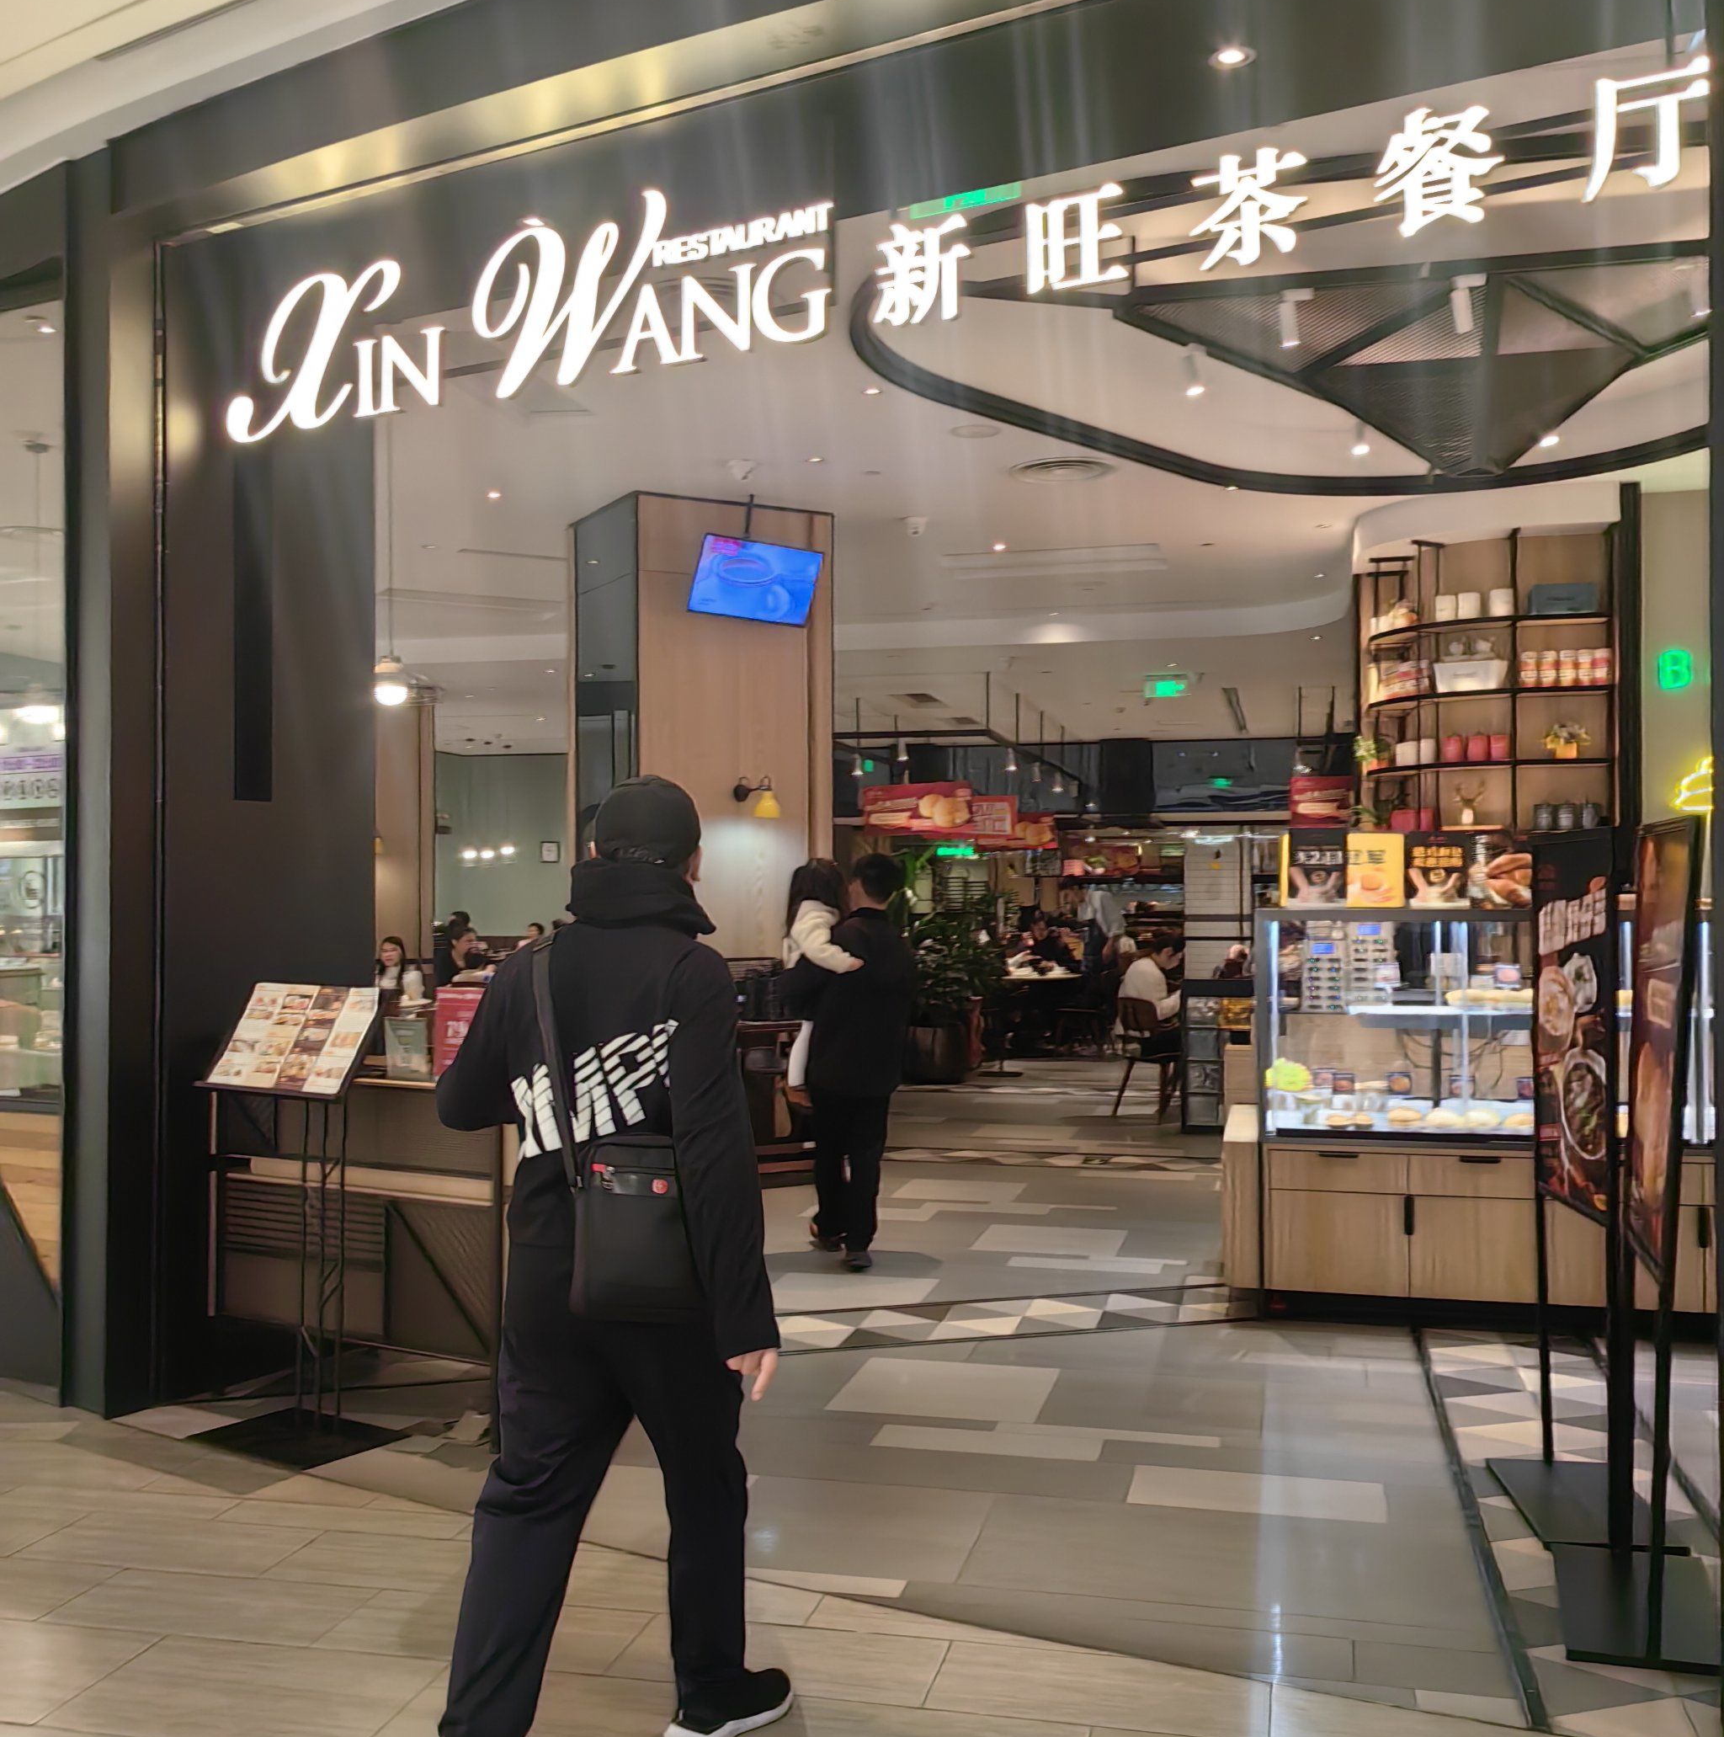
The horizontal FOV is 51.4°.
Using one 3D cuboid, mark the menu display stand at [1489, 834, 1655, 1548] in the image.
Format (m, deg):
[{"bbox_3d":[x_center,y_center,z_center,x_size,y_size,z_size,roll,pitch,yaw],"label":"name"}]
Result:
[{"bbox_3d":[1.810,0.755,4.550,0.330,1.700,0.640,0,-1,6],"label":"menu display stand"}]

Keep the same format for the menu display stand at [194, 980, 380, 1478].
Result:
[{"bbox_3d":[-1.640,0.974,5.110,0.590,1.280,0.390,-1,-1,35],"label":"menu display stand"}]

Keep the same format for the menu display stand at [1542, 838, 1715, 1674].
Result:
[{"bbox_3d":[1.709,0.762,3.931,0.350,1.720,0.620,0,-1,18],"label":"menu display stand"}]

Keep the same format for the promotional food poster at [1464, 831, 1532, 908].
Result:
[{"bbox_3d":[2.247,0.006,6.320,0.240,0.280,0.040,0,-1,9],"label":"promotional food poster"}]

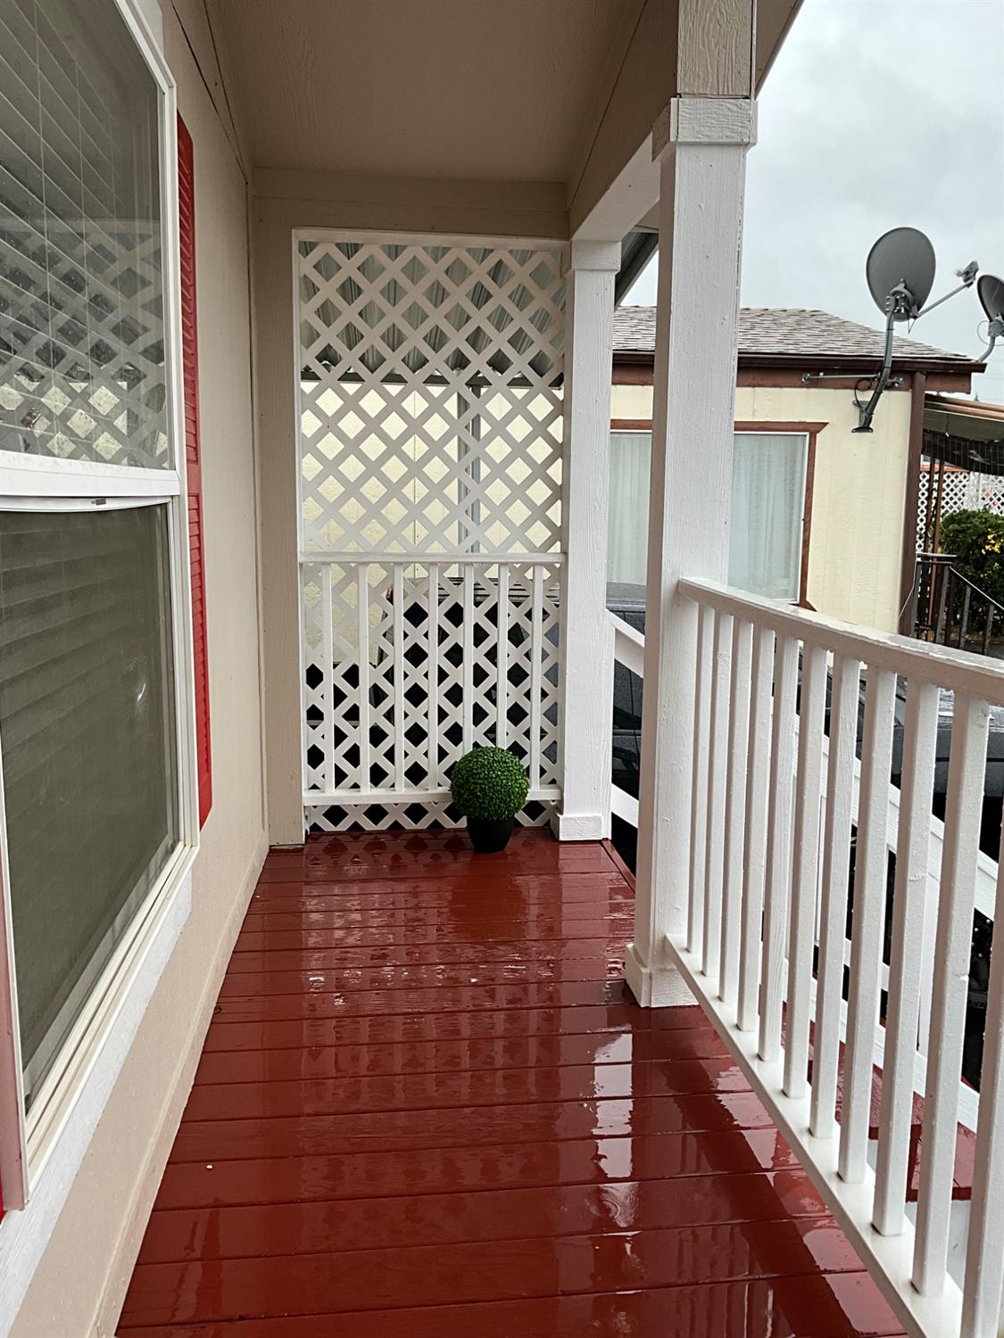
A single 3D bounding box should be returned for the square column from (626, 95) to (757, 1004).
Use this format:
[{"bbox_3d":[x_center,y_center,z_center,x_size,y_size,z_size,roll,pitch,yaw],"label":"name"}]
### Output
[{"bbox_3d":[0.450,-0.220,2.734,0.206,2.131,0.175,-1,9,-6],"label":"square column"}]

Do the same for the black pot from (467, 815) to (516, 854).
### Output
[{"bbox_3d":[-0.040,0.580,4.046,0.175,0.143,0.175,0,9,0],"label":"black pot"}]

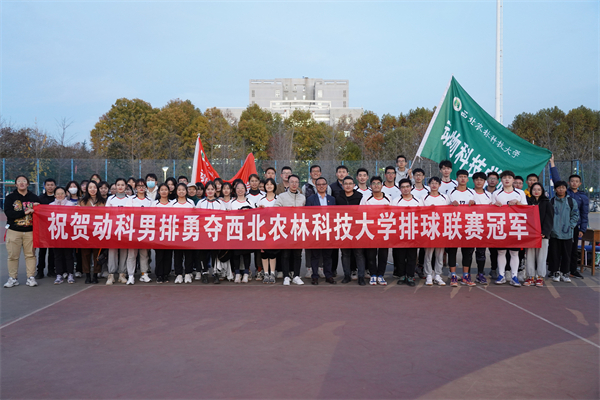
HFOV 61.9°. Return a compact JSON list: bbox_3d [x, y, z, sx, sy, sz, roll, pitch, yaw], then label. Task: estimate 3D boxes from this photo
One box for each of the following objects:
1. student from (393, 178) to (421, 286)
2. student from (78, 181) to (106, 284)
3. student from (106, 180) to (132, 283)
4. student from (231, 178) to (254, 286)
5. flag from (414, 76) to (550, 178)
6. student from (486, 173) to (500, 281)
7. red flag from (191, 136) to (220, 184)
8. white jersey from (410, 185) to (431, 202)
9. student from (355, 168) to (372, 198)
[{"bbox_3d":[1.672,0.500,7.777,0.480,1.654,0.400,0,1,6],"label":"student"},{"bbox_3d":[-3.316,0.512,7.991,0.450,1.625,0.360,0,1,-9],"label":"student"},{"bbox_3d":[-2.871,0.494,7.930,0.450,1.670,0.320,0,0,-7],"label":"student"},{"bbox_3d":[-0.924,0.515,8.035,0.430,1.618,0.380,0,1,-5],"label":"student"},{"bbox_3d":[3.285,-1.226,8.950,2.400,1.950,0.400,0,1,9],"label":"flag"},{"bbox_3d":[3.393,0.432,8.766,0.500,1.846,0.360,0,1,5],"label":"student"},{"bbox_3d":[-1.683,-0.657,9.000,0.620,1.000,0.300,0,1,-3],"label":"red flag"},{"bbox_3d":[2.077,0.060,8.620,0.460,0.660,0.300,0,1,3],"label":"white jersey"},{"bbox_3d":[1.067,0.401,8.400,0.480,1.853,0.330,0,0,2],"label":"student"}]

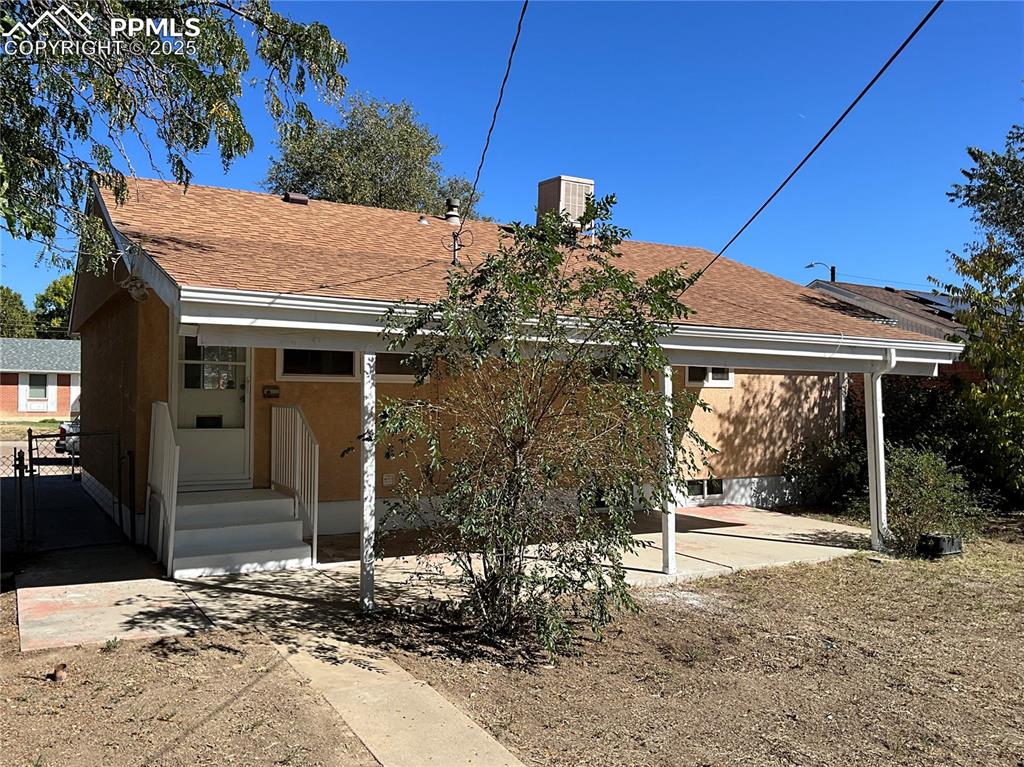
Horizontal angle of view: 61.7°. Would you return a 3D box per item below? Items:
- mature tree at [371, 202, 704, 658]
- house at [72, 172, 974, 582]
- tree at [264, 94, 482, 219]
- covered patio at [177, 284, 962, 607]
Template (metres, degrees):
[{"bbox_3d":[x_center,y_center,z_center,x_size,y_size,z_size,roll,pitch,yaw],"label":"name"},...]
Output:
[{"bbox_3d":[0.207,0.278,6.766,2.450,3.300,2.300,0,-2,0],"label":"mature tree"},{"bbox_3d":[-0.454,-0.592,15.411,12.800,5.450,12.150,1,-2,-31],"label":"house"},{"bbox_3d":[-4.343,-3.416,27.095,7.800,11.600,7.800,1,-2,-9],"label":"tree"},{"bbox_3d":[0.624,0.720,10.410,9.570,2.580,4.290,1,-2,-31],"label":"covered patio"}]

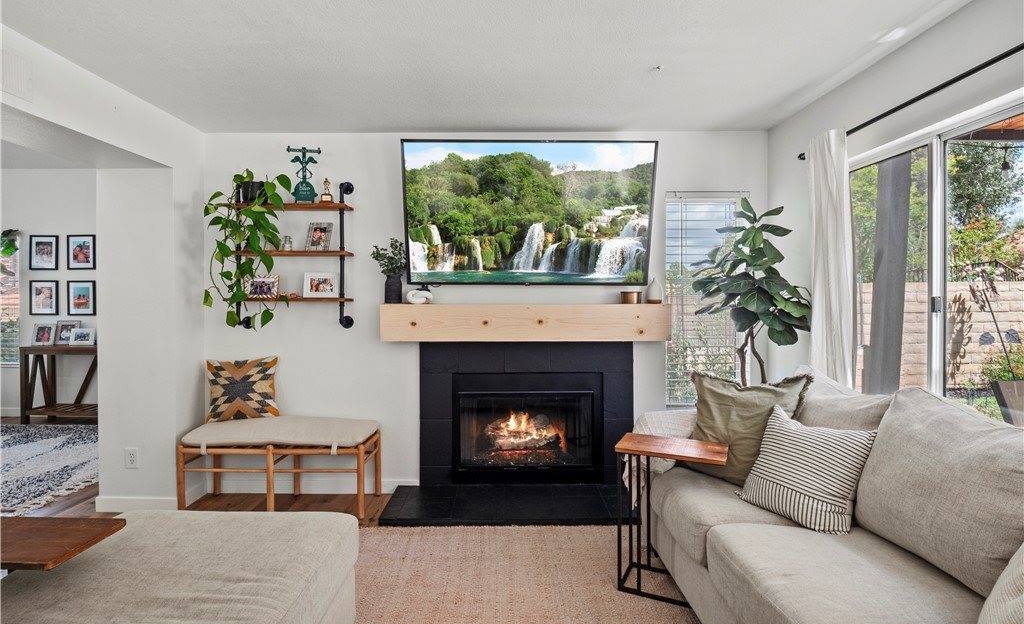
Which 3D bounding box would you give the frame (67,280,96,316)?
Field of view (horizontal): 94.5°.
[{"bbox_3d":[-4.698,-0.149,5.170,0.310,0.380,0.025,0,1,0],"label":"frame"}]

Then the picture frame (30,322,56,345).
[{"bbox_3d":[-4.964,0.242,5.020,0.240,0.230,0.030,0,-10,-8],"label":"picture frame"}]

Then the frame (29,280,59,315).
[{"bbox_3d":[-5.109,-0.151,5.170,0.302,0.370,0.030,0,1,0],"label":"frame"}]

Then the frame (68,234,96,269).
[{"bbox_3d":[-4.697,-0.650,5.170,0.302,0.370,0.030,0,1,0],"label":"frame"}]

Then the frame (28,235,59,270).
[{"bbox_3d":[-5.109,-0.643,5.170,0.310,0.380,0.025,0,1,0],"label":"frame"}]

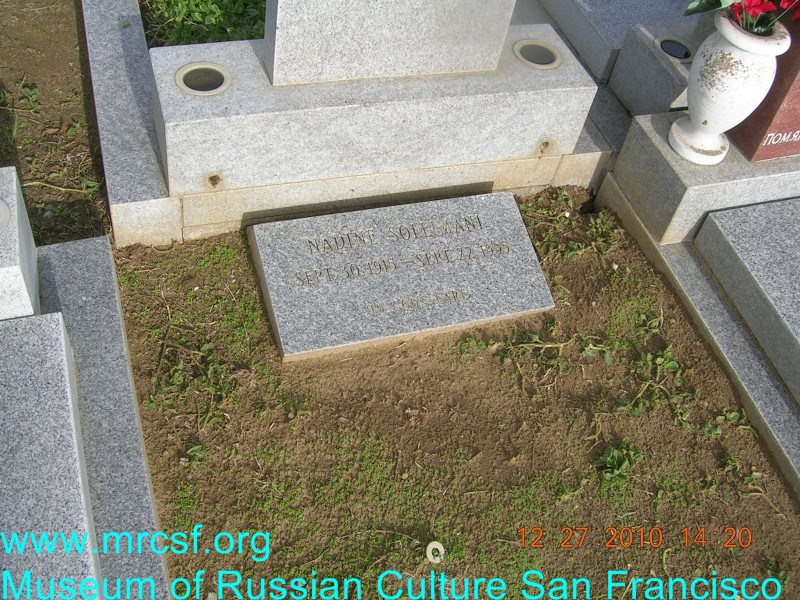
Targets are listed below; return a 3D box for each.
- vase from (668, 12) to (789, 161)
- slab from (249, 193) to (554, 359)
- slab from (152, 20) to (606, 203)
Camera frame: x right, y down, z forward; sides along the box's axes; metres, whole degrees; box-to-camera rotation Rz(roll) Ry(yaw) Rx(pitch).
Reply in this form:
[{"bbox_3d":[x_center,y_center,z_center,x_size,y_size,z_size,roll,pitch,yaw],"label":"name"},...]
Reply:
[{"bbox_3d":[0.707,-0.458,1.762,0.182,0.306,0.182,-9,53,-18],"label":"vase"},{"bbox_3d":[0.007,-0.054,1.822,0.630,0.090,0.308,-10,69,-18],"label":"slab"},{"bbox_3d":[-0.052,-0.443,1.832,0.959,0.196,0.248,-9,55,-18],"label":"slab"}]

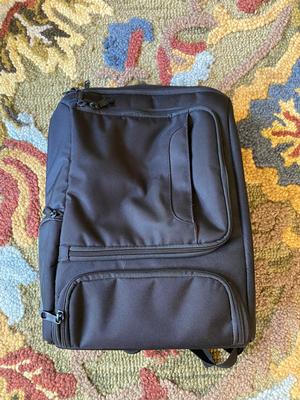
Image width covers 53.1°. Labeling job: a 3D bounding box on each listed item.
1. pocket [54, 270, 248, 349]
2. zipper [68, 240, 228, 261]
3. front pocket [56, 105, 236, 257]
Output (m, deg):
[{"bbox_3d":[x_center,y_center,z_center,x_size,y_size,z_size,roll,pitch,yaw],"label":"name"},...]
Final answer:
[{"bbox_3d":[0.001,0.154,0.430,0.270,0.045,0.112,0,79,0],"label":"pocket"},{"bbox_3d":[-0.002,0.080,0.470,0.249,0.022,0.031,0,73,0],"label":"zipper"},{"bbox_3d":[-0.006,-0.042,0.516,0.265,0.040,0.277,0,73,0],"label":"front pocket"}]

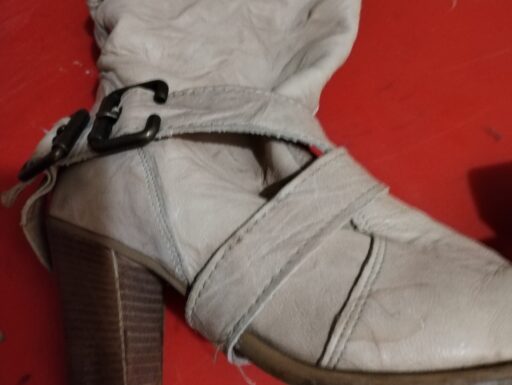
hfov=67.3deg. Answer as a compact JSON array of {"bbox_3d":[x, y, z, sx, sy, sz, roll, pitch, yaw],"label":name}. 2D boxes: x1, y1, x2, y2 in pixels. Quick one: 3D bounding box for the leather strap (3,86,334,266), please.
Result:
[{"bbox_3d":[-0.049,-0.018,0.203,0.158,0.058,0.072,-15,79,-3],"label":"leather strap"}]

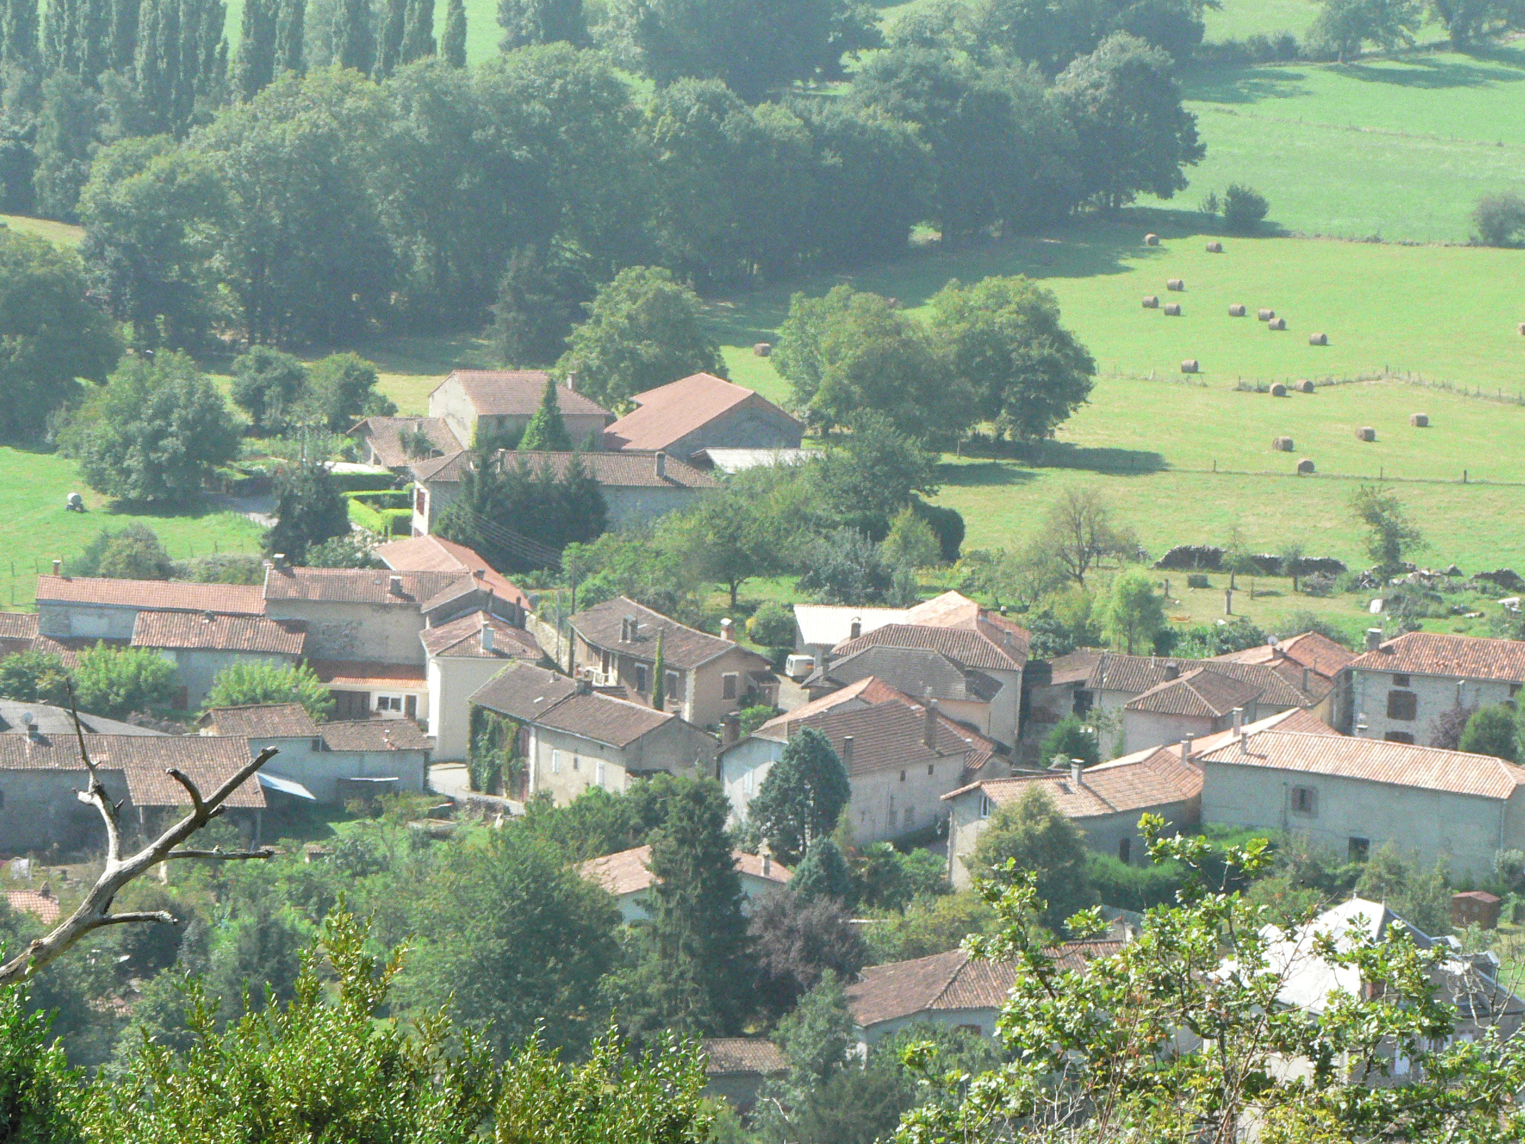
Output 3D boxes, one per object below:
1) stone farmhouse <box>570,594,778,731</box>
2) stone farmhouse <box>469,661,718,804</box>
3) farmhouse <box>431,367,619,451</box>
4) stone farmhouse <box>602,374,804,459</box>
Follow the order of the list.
[{"bbox_3d":[-6.630,7.000,627.260,8.200,6.500,21.000,-2,9,-28],"label":"stone farmhouse"},{"bbox_3d":[-11.780,12.360,580.040,7.800,8.300,22.800,-2,9,-28],"label":"stone farmhouse"},{"bbox_3d":[-21.790,-14.000,748.060,12.300,7.800,12.800,-1,8,-18],"label":"farmhouse"},{"bbox_3d":[-4.680,-13.260,746.700,12.600,7.600,14.500,-1,8,-20],"label":"stone farmhouse"}]

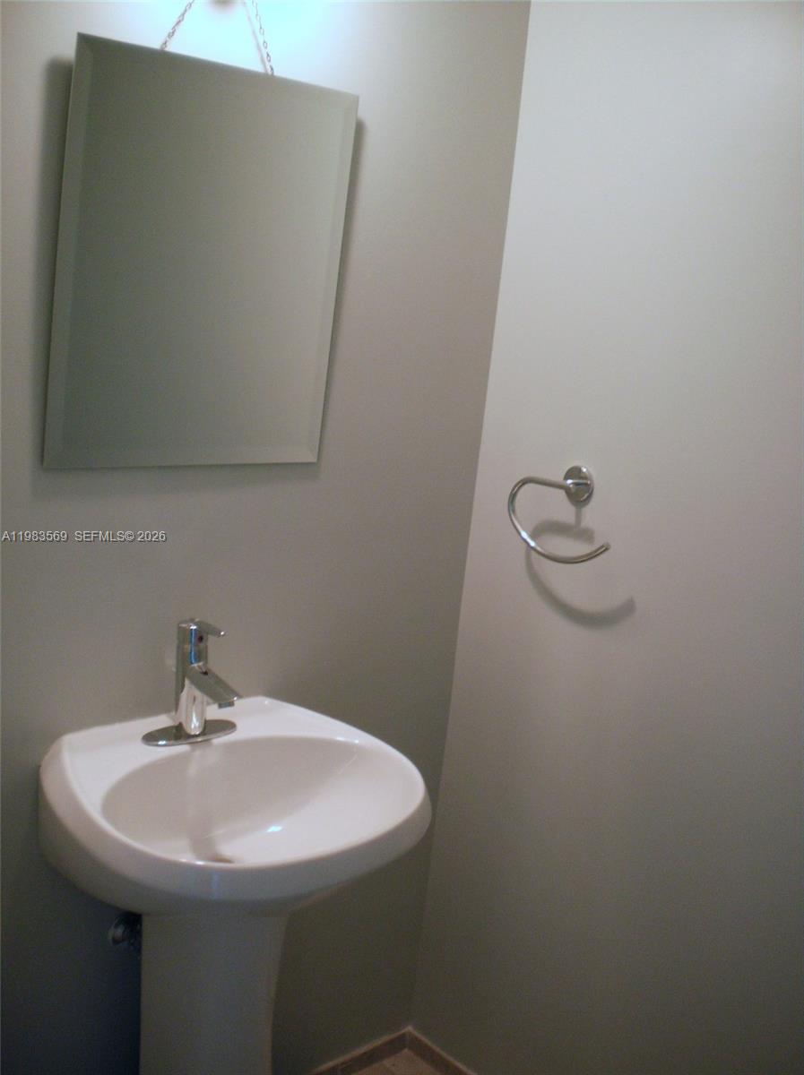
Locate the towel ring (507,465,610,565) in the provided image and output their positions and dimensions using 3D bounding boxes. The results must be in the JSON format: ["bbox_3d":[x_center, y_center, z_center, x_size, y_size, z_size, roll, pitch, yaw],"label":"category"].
[{"bbox_3d":[0.275,-0.040,1.803,0.065,0.157,0.225,-5,16,-41],"label":"towel ring"}]

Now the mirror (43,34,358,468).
[{"bbox_3d":[-0.267,-0.367,1.512,0.445,0.549,0.018,-5,20,-41],"label":"mirror"}]

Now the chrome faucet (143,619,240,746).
[{"bbox_3d":[-0.283,0.211,1.571,0.148,0.176,0.144,-5,16,-41],"label":"chrome faucet"}]

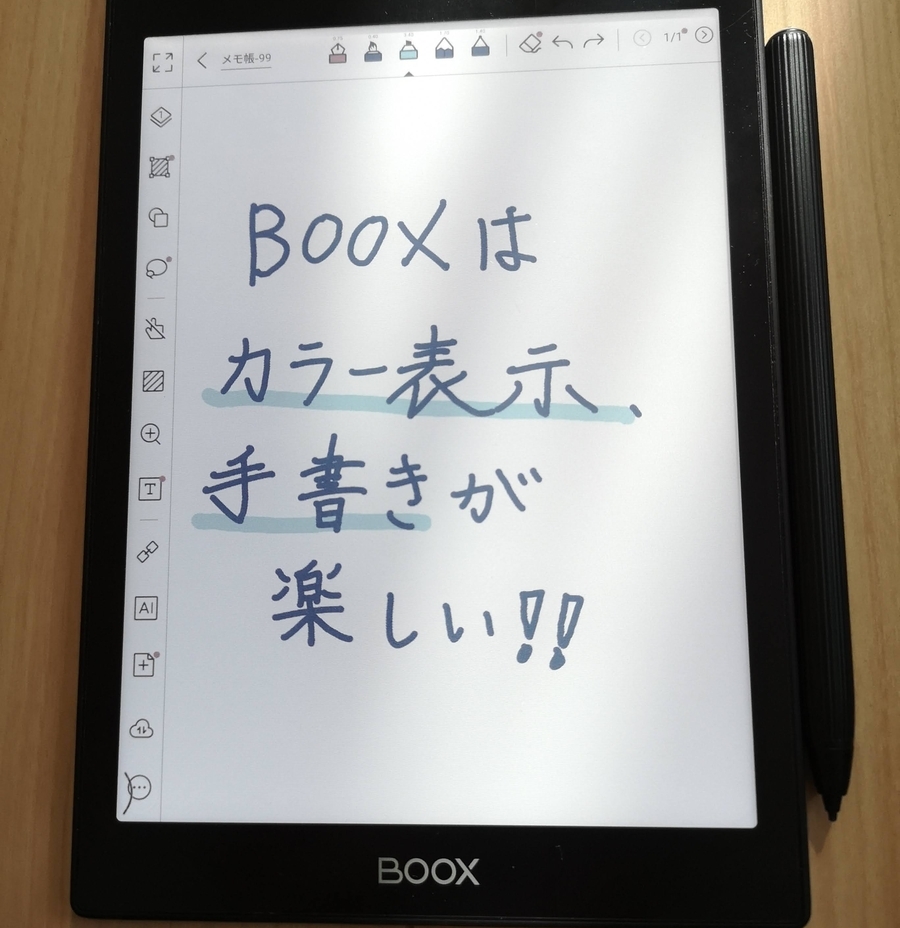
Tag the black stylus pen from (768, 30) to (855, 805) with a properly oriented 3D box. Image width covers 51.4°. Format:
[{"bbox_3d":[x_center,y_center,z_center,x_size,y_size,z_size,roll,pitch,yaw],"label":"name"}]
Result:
[{"bbox_3d":[0.069,-0.011,0.179,0.009,0.009,0.153,-1,83,4],"label":"black stylus pen"}]

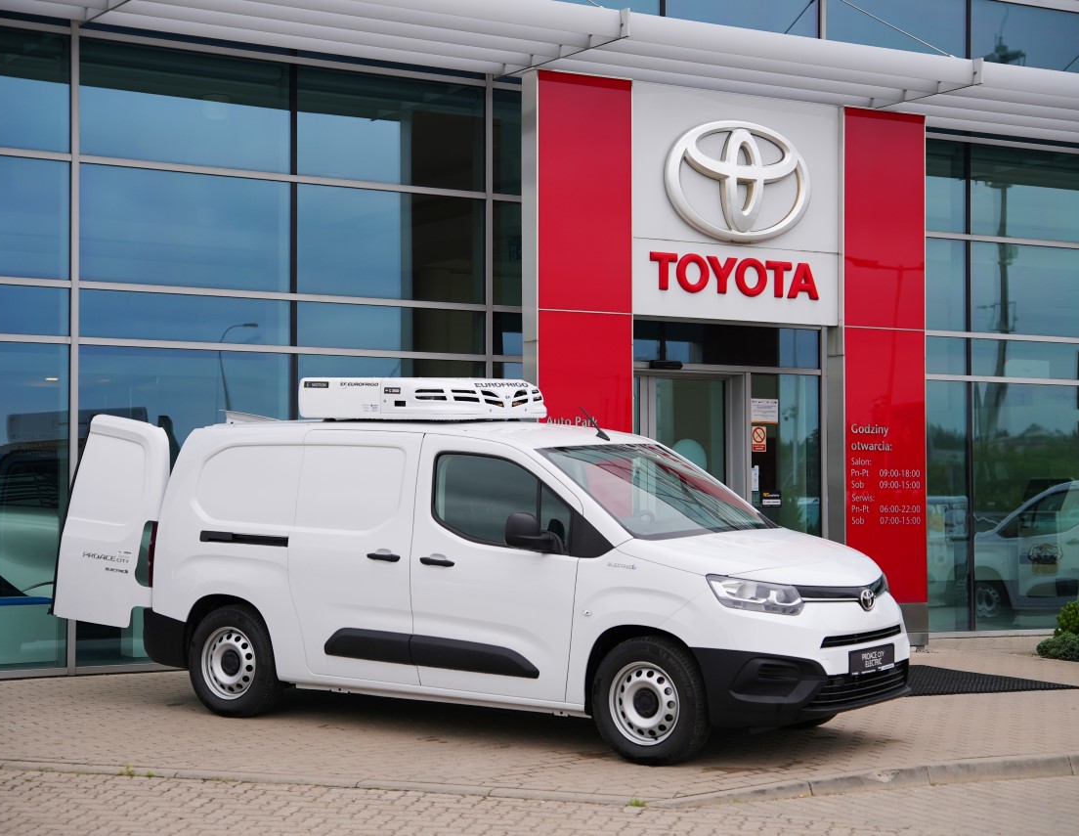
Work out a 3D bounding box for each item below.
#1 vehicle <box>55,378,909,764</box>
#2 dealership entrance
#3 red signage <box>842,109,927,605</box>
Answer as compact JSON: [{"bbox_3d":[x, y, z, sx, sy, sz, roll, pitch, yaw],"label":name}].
[{"bbox_3d":[-0.434,0.798,13.623,5.442,2.060,1.970,1,-1,35],"label":"vehicle"},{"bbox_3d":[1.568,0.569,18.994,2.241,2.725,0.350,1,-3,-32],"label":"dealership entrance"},{"bbox_3d":[3.008,-0.533,19.763,0.927,4.325,0.200,1,-3,-32],"label":"red signage"}]

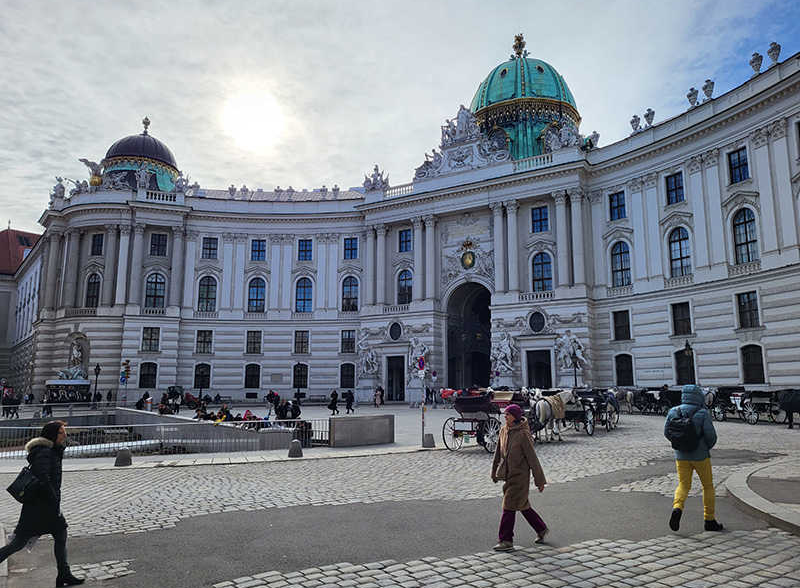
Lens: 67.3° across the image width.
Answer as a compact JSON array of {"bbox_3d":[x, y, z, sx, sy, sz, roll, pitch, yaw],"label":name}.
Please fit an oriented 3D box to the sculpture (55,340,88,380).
[{"bbox_3d":[-33.438,6.758,61.167,2.800,4.050,2.000,-1,-10,9],"label":"sculpture"}]

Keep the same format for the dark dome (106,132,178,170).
[{"bbox_3d":[-33.321,-18.758,77.969,8.800,4.450,8.800,-1,-10,7],"label":"dark dome"}]

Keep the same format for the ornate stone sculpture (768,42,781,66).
[{"bbox_3d":[26.398,-16.910,42.330,0.880,1.761,0.980,3,-10,-16],"label":"ornate stone sculpture"}]

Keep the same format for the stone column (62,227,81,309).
[{"bbox_3d":[-36.742,-2.958,67.169,1.300,9.142,1.300,-1,-10,10],"label":"stone column"}]

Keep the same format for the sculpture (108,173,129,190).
[{"bbox_3d":[-30.835,-12.298,65.822,1.900,2.120,1.200,-1,-10,5],"label":"sculpture"}]

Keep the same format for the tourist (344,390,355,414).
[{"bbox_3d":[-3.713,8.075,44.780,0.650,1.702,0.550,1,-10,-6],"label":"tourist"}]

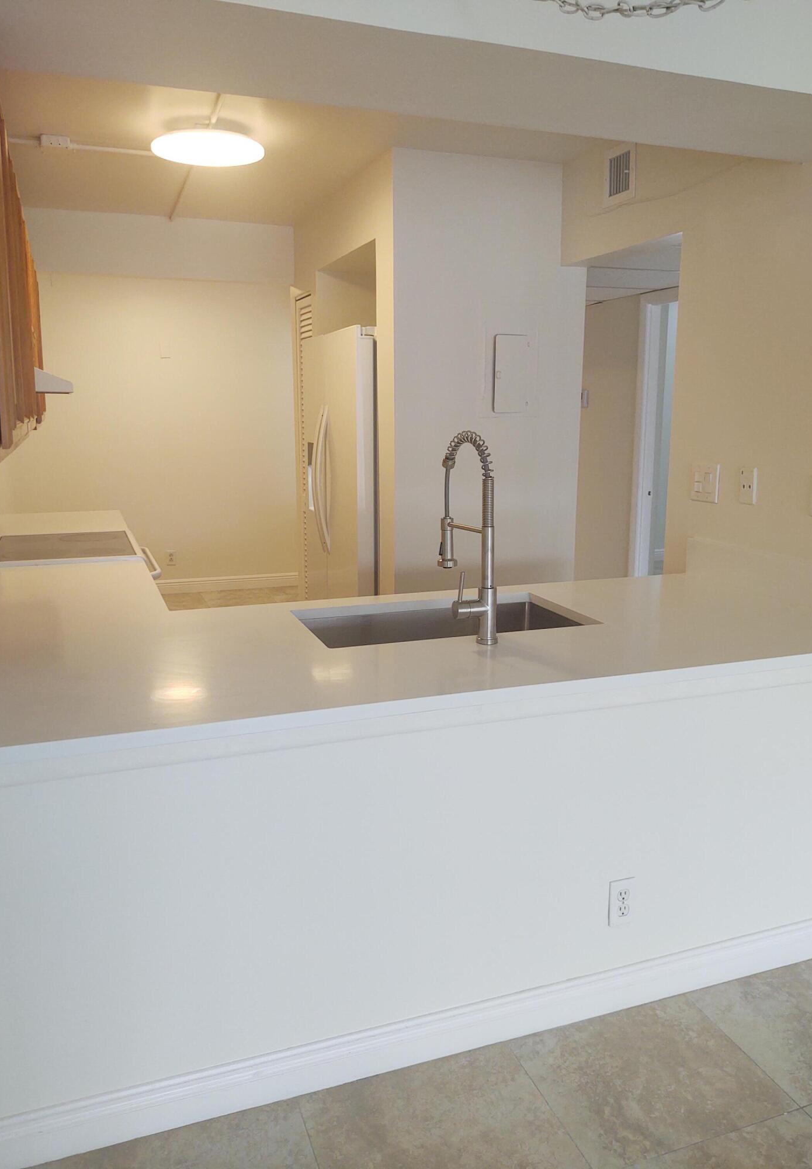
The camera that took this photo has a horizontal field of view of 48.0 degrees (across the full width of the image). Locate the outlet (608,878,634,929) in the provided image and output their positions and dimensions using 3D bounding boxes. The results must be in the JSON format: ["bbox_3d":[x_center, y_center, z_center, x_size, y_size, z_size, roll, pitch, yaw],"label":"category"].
[{"bbox_3d":[0.517,0.760,2.176,0.070,0.115,0.010,-4,12,-20],"label":"outlet"}]

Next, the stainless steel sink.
[{"bbox_3d":[0.102,0.229,2.606,0.794,0.251,0.452,-4,12,-20],"label":"stainless steel sink"}]

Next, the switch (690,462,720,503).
[{"bbox_3d":[1.011,-0.345,3.084,0.011,0.122,0.124,-4,12,-20],"label":"switch"}]

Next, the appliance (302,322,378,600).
[{"bbox_3d":[-0.036,-0.337,4.577,0.834,1.774,0.915,-4,12,-20],"label":"appliance"}]

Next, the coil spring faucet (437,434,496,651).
[{"bbox_3d":[0.138,-0.127,2.336,0.116,0.528,0.241,-7,13,-30],"label":"coil spring faucet"}]

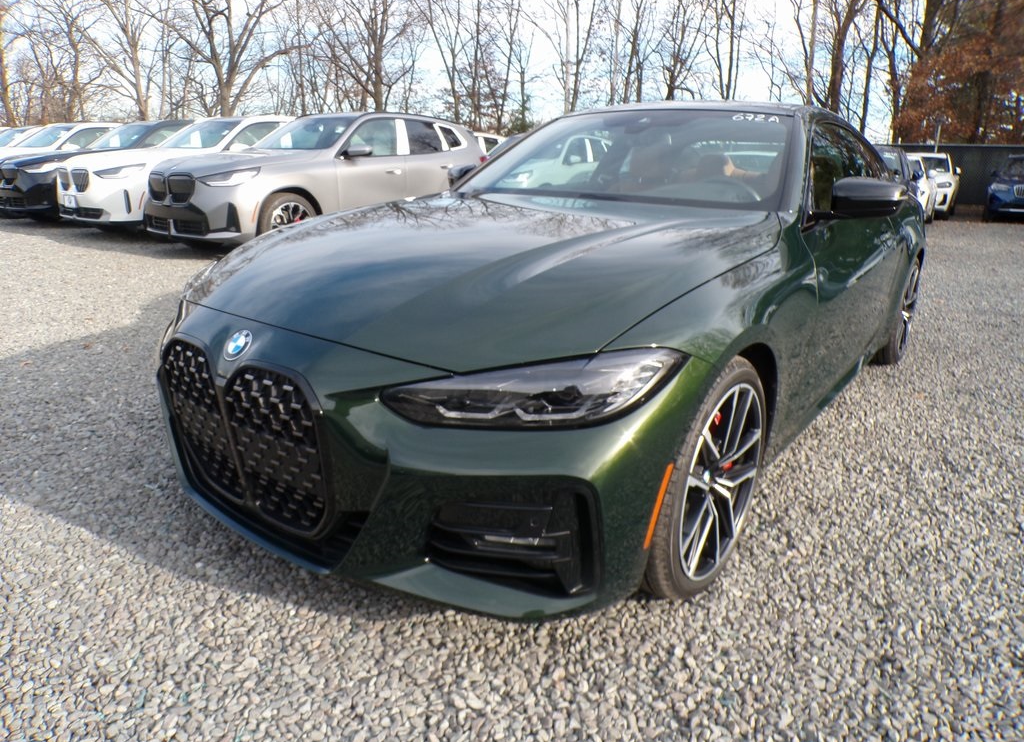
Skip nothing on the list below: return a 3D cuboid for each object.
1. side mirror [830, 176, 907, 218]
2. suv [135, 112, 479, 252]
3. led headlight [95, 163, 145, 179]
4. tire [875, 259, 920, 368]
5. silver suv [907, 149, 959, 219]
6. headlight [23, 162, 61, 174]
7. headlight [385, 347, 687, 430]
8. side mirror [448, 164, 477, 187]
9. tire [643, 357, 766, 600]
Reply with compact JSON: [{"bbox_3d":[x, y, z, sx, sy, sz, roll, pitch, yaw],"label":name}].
[{"bbox_3d":[1.223,-0.609,2.471,0.250,0.155,0.160,13,21,35],"label":"side mirror"},{"bbox_3d":[-2.383,-2.557,9.445,1.950,1.660,4.750,12,20,32],"label":"suv"},{"bbox_3d":[-5.036,-2.557,9.083,0.660,0.200,0.260,1,17,0],"label":"led headlight"},{"bbox_3d":[2.163,-0.380,4.109,0.260,0.660,0.660,13,21,35],"label":"tire"},{"bbox_3d":[11.026,-5.177,19.399,1.880,1.650,4.500,11,19,29],"label":"silver suv"},{"bbox_3d":[-7.053,-3.058,10.660,0.640,0.200,0.260,1,17,0],"label":"headlight"},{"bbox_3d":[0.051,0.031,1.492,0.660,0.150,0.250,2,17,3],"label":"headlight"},{"bbox_3d":[-0.238,-0.947,3.509,0.250,0.155,0.160,13,21,35],"label":"side mirror"},{"bbox_3d":[0.465,0.262,1.911,0.235,0.660,0.660,14,21,36],"label":"tire"}]

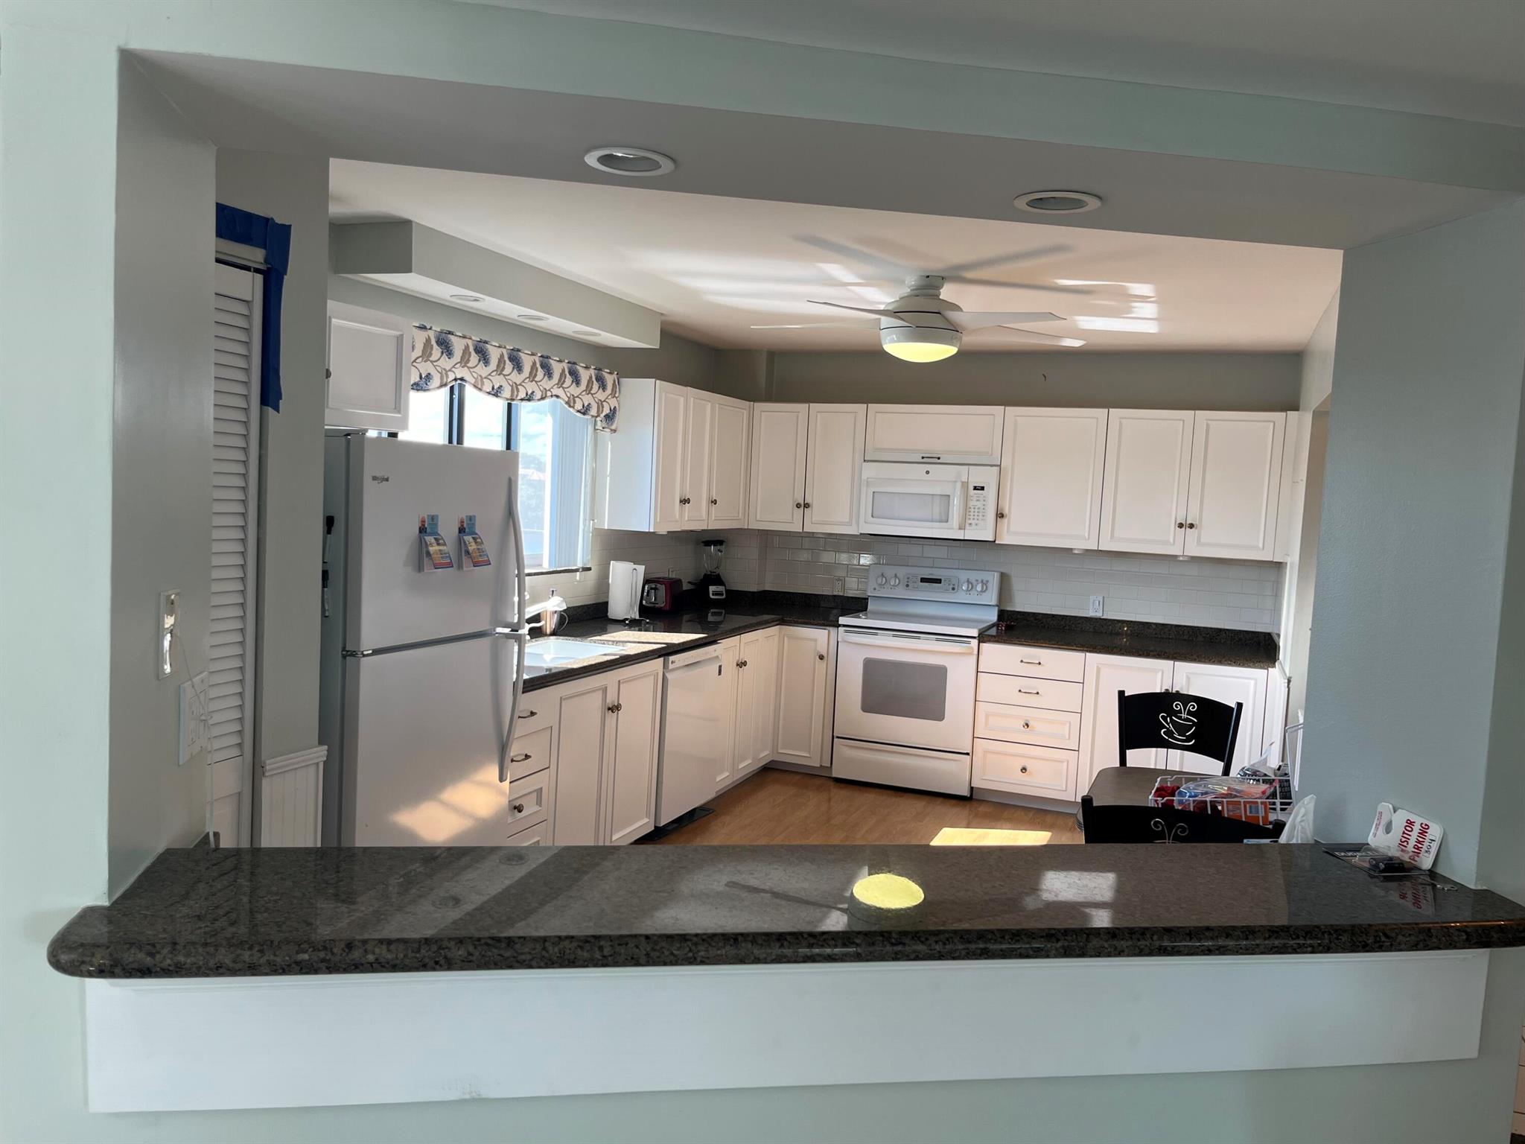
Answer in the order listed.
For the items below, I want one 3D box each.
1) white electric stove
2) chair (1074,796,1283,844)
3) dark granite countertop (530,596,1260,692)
[{"bbox_3d":[0.874,0.592,6.476,0.764,1.190,0.665,4,4,21],"label":"white electric stove"},{"bbox_3d":[1.037,1.000,2.919,0.440,0.920,0.500,4,4,21],"label":"chair"},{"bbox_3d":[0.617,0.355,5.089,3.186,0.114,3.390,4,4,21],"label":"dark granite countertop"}]

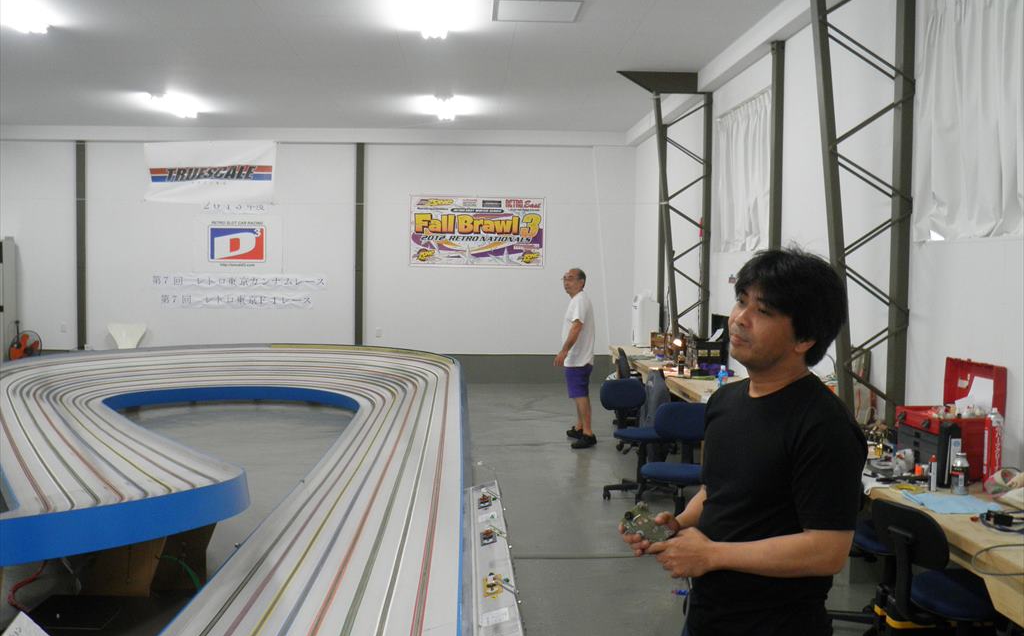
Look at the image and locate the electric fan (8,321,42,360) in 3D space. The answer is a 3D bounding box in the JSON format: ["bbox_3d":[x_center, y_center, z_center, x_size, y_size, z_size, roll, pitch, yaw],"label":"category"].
[{"bbox_3d":[-6.107,0.496,12.634,0.480,0.820,0.380,-1,3,-27],"label":"electric fan"}]

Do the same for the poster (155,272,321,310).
[{"bbox_3d":[-3.639,-0.353,13.393,2.318,0.506,0.015,0,3,-3],"label":"poster"}]

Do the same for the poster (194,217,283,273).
[{"bbox_3d":[-3.657,-0.975,13.361,1.173,0.744,0.012,0,3,-3],"label":"poster"}]

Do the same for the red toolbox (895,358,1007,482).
[{"bbox_3d":[1.857,0.428,4.306,0.275,0.475,0.410,0,3,-7],"label":"red toolbox"}]

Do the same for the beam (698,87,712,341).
[{"bbox_3d":[1.879,-0.523,9.759,0.080,3.260,0.080,0,3,-3],"label":"beam"}]

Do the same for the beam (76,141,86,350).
[{"bbox_3d":[-5.667,-0.923,13.235,0.125,2.779,0.110,0,3,-3],"label":"beam"}]

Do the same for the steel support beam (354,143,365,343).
[{"bbox_3d":[-2.031,-0.917,13.395,0.125,2.819,0.110,0,3,-3],"label":"steel support beam"}]

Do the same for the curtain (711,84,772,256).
[{"bbox_3d":[1.858,-1.152,8.262,0.090,1.214,1.686,0,3,-3],"label":"curtain"}]

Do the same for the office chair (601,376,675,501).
[{"bbox_3d":[0.879,0.832,6.831,0.490,0.823,0.530,-1,3,-30],"label":"office chair"}]

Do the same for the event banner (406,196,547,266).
[{"bbox_3d":[-0.454,-1.152,13.492,1.826,0.931,0.015,0,3,-3],"label":"event banner"}]

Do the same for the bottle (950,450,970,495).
[{"bbox_3d":[1.747,0.598,3.934,0.068,0.166,0.068,0,3,-3],"label":"bottle"}]

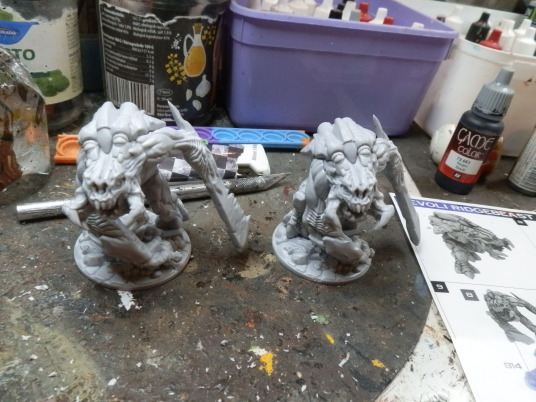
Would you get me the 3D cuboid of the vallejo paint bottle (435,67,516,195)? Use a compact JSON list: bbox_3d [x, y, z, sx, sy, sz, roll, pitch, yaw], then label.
[{"bbox_3d":[0.126,-0.042,0.260,0.025,0.075,0.025,26,39,20],"label":"vallejo paint bottle"}]

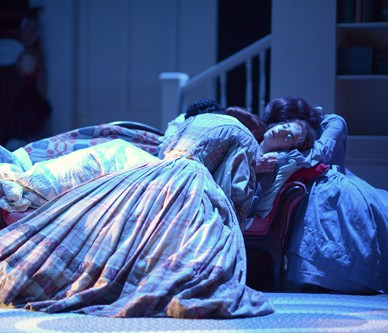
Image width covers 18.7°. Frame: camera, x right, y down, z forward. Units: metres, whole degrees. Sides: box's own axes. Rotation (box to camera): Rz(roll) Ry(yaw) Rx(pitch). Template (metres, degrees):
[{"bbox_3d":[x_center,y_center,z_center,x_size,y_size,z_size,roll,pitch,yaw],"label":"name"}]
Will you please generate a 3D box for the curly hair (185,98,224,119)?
[{"bbox_3d":[0.053,-0.272,6.094,0.210,0.180,0.220,0,2,-30],"label":"curly hair"}]

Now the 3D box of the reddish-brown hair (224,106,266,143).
[{"bbox_3d":[0.250,-0.192,5.747,0.210,0.200,0.230,2,2,37],"label":"reddish-brown hair"}]

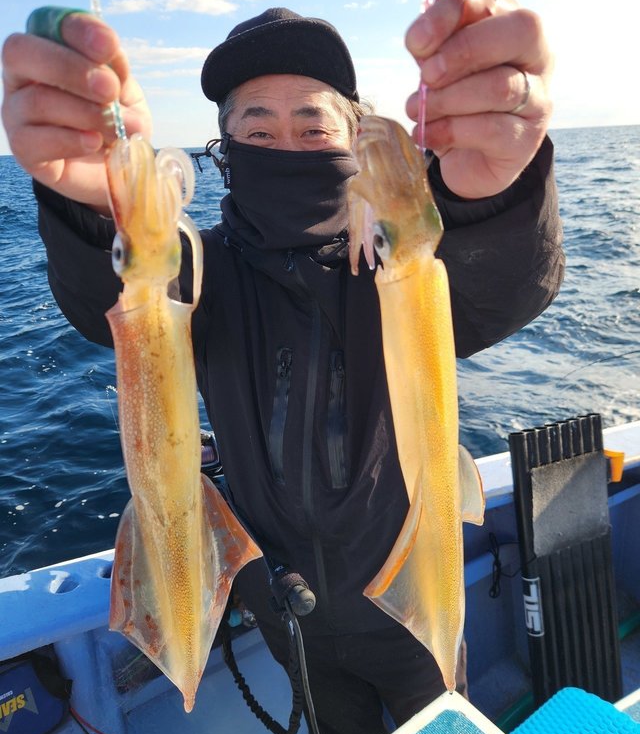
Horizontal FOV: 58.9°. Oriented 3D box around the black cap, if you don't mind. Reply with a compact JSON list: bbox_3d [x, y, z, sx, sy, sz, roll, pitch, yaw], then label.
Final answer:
[{"bbox_3d":[-0.047,-0.397,0.725,0.175,0.130,0.255,-2,2,2],"label":"black cap"}]

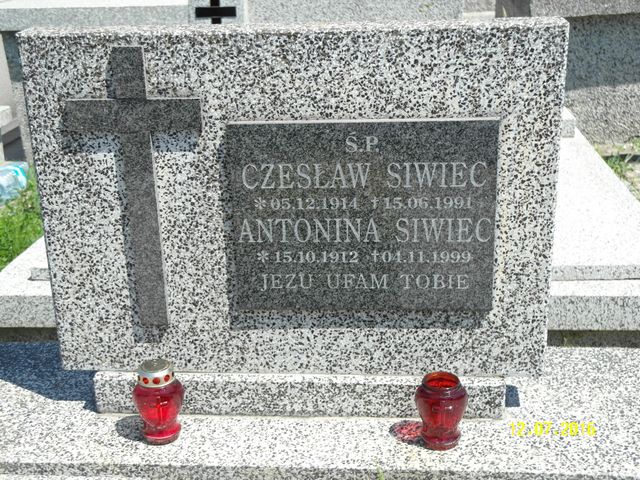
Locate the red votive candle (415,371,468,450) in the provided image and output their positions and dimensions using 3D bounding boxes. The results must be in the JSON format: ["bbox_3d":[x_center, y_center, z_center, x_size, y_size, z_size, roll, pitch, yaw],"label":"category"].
[{"bbox_3d":[0.185,0.262,1.385,0.080,0.104,0.080,0,20,5],"label":"red votive candle"}]

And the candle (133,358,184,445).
[{"bbox_3d":[-0.253,0.255,1.431,0.080,0.125,0.080,0,20,5],"label":"candle"}]

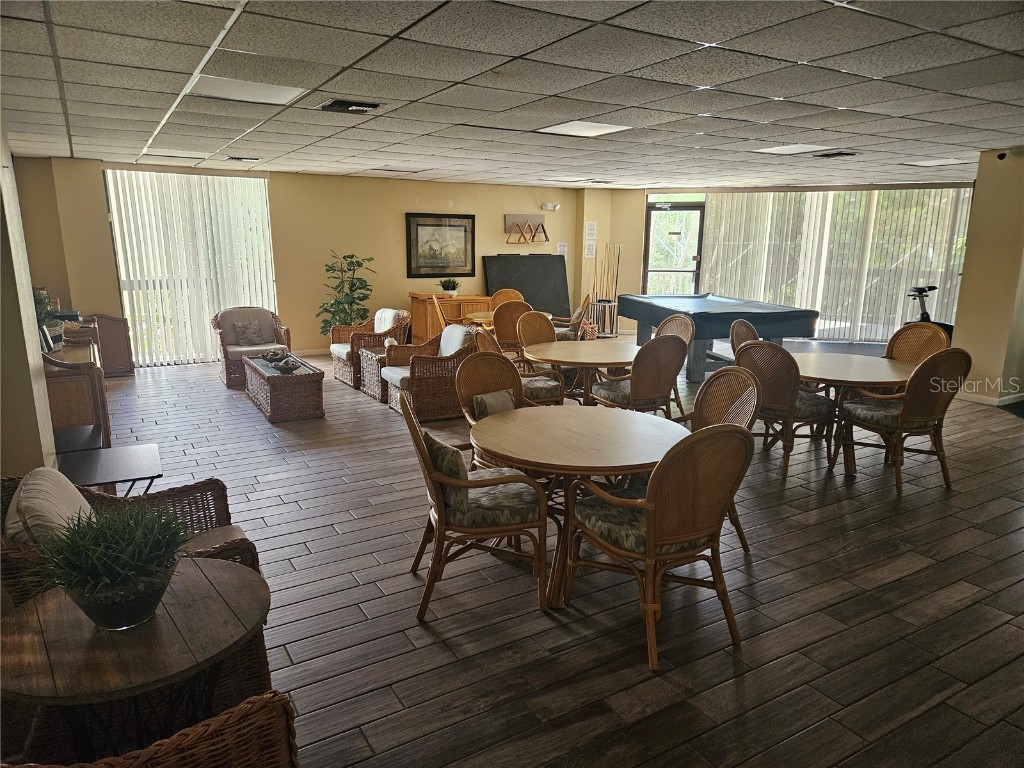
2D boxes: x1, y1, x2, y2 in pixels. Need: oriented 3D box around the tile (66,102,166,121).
[{"bbox_3d":[-2.716,-1.894,4.703,0.610,0.020,0.610,-7,14,-30],"label":"tile"}]

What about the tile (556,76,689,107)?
[{"bbox_3d":[0.657,-1.672,3.873,0.605,0.020,0.605,-7,14,-30],"label":"tile"}]

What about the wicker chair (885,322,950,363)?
[{"bbox_3d":[3.129,0.026,5.528,0.620,0.965,0.580,-7,14,-31],"label":"wicker chair"}]

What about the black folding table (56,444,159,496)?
[{"bbox_3d":[-1.794,0.667,3.096,0.403,0.630,0.506,-5,13,-24],"label":"black folding table"}]

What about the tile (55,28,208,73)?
[{"bbox_3d":[-1.743,-1.528,3.126,0.605,0.020,0.605,-7,14,-30],"label":"tile"}]

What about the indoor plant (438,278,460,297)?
[{"bbox_3d":[-0.879,-1.431,10.146,0.320,0.280,0.320,-7,14,-30],"label":"indoor plant"}]

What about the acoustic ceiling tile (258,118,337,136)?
[{"bbox_3d":[-1.647,-2.006,5.336,0.600,0.020,0.600,-7,14,-30],"label":"acoustic ceiling tile"}]

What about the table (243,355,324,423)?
[{"bbox_3d":[-2.240,0.007,6.629,0.480,0.410,1.300,-7,14,-30],"label":"table"}]

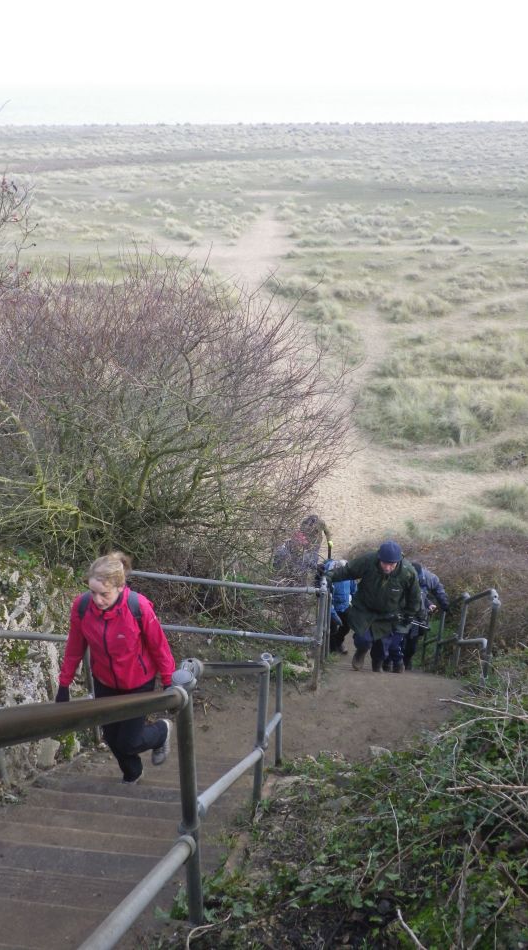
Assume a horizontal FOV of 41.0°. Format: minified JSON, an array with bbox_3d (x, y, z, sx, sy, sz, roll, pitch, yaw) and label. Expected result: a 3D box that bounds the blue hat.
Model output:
[{"bbox_3d":[0.965,0.577,5.420,0.190,0.165,0.220,6,38,11],"label":"blue hat"}]

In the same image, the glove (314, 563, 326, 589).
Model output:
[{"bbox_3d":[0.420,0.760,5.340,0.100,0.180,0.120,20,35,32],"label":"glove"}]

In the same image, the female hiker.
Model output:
[{"bbox_3d":[-0.760,1.040,3.740,0.610,1.630,0.620,5,29,9],"label":"female hiker"}]

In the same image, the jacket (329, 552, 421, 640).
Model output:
[{"bbox_3d":[0.905,1.000,5.780,0.740,0.900,0.540,6,30,10],"label":"jacket"}]

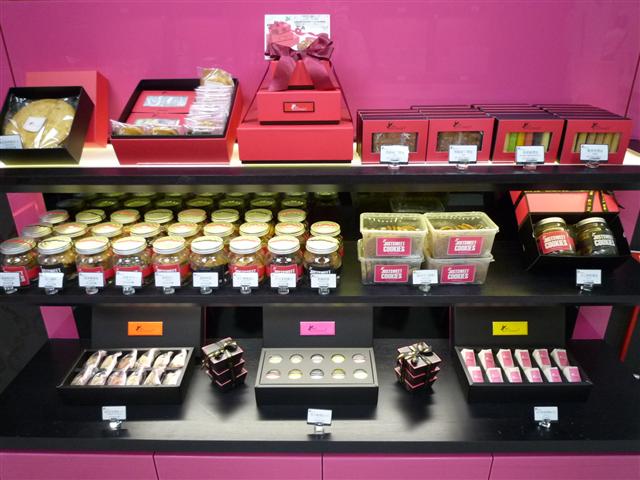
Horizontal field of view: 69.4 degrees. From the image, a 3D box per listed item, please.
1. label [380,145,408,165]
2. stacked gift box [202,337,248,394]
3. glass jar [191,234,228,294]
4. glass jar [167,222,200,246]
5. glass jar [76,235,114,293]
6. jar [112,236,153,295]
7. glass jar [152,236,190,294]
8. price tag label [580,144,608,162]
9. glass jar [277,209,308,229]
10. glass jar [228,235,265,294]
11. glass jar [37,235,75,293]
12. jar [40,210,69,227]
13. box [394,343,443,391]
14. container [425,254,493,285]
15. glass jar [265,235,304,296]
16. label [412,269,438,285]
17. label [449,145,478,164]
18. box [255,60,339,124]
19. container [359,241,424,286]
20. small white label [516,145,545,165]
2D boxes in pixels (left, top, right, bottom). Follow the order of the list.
[{"bbox_3d":[0.146,-0.167,0.898,0.054,0.034,0.006,0,6,0],"label":"label"},{"bbox_3d":[-0.295,0.381,1.430,0.096,0.105,0.092,-17,29,-34],"label":"stacked gift box"},{"bbox_3d":[-0.292,0.056,1.220,0.097,0.105,0.097,0,24,0],"label":"glass jar"},{"bbox_3d":[-0.385,0.014,1.316,0.097,0.104,0.097,0,23,0],"label":"glass jar"},{"bbox_3d":[-0.591,0.056,1.222,0.097,0.104,0.097,0,23,0],"label":"glass jar"},{"bbox_3d":[-0.498,0.054,1.224,0.097,0.104,0.097,0,23,0],"label":"jar"},{"bbox_3d":[-0.390,0.056,1.220,0.097,0.105,0.097,0,24,0],"label":"glass jar"},{"bbox_3d":[0.534,-0.168,0.898,0.054,0.034,0.006,0,6,0],"label":"price tag label"},{"bbox_3d":[-0.082,-0.026,1.404,0.097,0.105,0.097,0,24,0],"label":"glass jar"},{"bbox_3d":[-0.193,0.056,1.220,0.097,0.105,0.097,0,24,0],"label":"glass jar"},{"bbox_3d":[-0.686,0.056,1.220,0.097,0.105,0.097,0,24,0],"label":"glass jar"},{"bbox_3d":[-0.796,-0.026,1.413,0.097,0.104,0.097,0,23,0],"label":"jar"},{"bbox_3d":[0.306,0.385,1.425,0.105,0.092,0.105,-9,25,-20],"label":"box"},{"bbox_3d":[0.358,0.065,1.230,0.166,0.082,0.120,0,24,0],"label":"container"},{"bbox_3d":[-0.093,0.056,1.220,0.097,0.105,0.097,0,24,0],"label":"glass jar"},{"bbox_3d":[0.266,0.094,1.163,0.064,0.038,0.003,0,3,1],"label":"label"},{"bbox_3d":[0.327,-0.196,1.057,0.063,0.042,0.006,0,6,0],"label":"label"},{"bbox_3d":[-0.049,-0.373,1.156,0.195,0.142,0.165,0,24,0],"label":"box"},{"bbox_3d":[0.161,0.046,1.068,0.141,0.068,0.115,1,24,1],"label":"container"},{"bbox_3d":[0.409,-0.166,0.898,0.054,0.034,0.006,0,6,0],"label":"small white label"}]

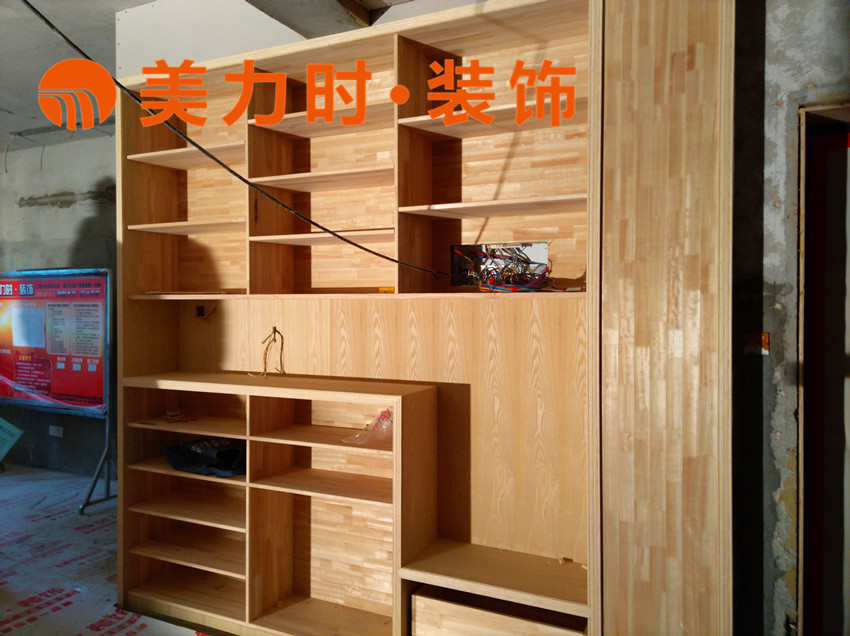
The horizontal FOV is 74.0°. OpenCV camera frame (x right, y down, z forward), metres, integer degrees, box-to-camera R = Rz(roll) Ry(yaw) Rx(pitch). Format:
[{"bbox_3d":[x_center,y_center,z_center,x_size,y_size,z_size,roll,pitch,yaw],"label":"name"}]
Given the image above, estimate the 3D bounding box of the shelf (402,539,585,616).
[{"bbox_3d":[0.289,0.963,2.135,0.674,0.036,0.328,0,0,22],"label":"shelf"}]

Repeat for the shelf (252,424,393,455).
[{"bbox_3d":[-0.375,0.518,2.425,0.674,0.018,0.305,0,0,22],"label":"shelf"}]

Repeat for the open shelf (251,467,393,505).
[{"bbox_3d":[-0.376,0.718,2.427,0.674,0.018,0.305,0,0,22],"label":"open shelf"}]

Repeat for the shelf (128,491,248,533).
[{"bbox_3d":[-1.031,0.919,2.696,0.692,0.018,0.305,0,0,22],"label":"shelf"}]

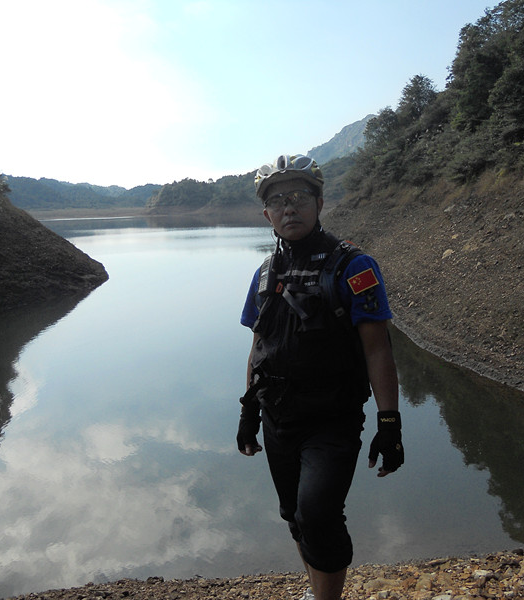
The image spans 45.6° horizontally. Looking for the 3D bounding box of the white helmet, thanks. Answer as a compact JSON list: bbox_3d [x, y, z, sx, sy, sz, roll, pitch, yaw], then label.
[{"bbox_3d":[0.076,-0.397,2.000,0.215,0.155,0.280,-11,-4,8],"label":"white helmet"}]

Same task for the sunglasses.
[{"bbox_3d":[0.089,-0.304,1.960,0.150,0.050,0.140,-12,-2,9],"label":"sunglasses"}]

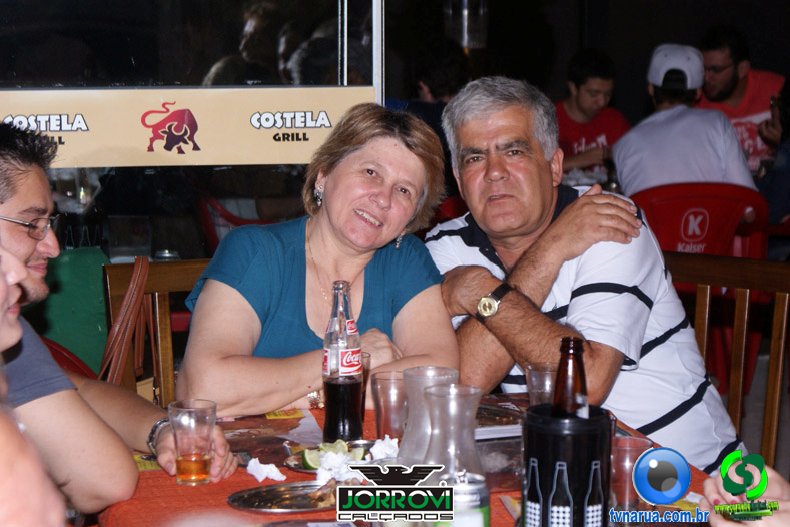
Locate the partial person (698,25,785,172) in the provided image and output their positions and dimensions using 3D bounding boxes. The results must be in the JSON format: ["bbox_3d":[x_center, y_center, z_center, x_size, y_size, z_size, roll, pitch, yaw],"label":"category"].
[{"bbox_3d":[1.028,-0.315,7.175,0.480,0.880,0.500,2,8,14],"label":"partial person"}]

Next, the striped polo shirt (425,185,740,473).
[{"bbox_3d":[0.326,0.170,3.879,0.460,0.560,0.340,-6,9,28],"label":"striped polo shirt"}]

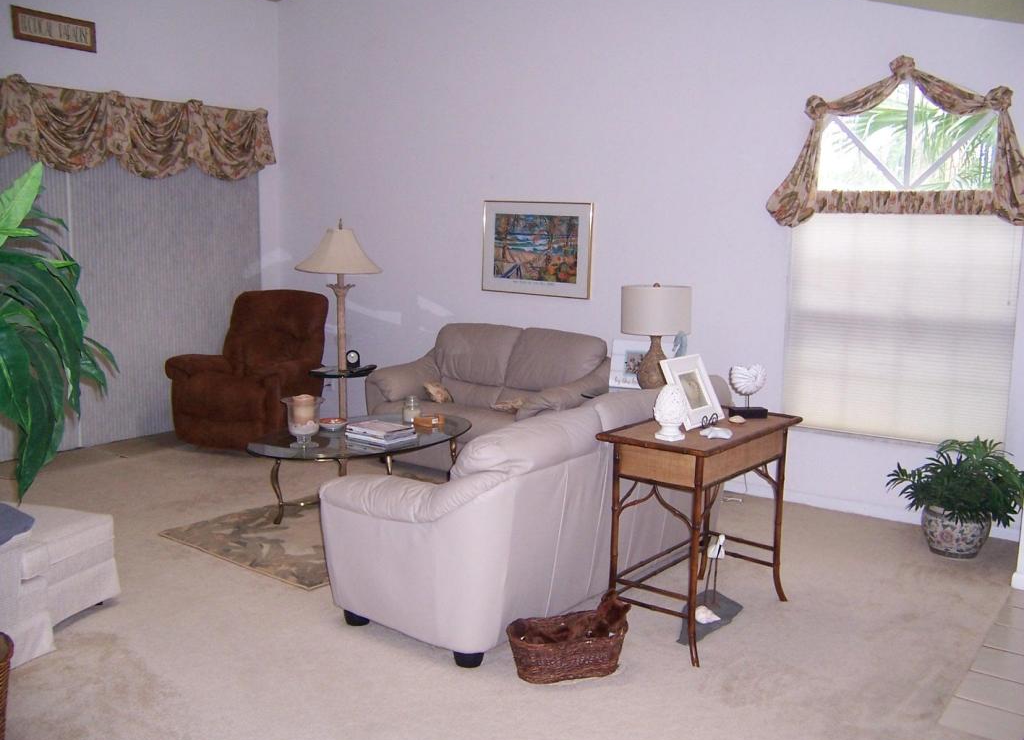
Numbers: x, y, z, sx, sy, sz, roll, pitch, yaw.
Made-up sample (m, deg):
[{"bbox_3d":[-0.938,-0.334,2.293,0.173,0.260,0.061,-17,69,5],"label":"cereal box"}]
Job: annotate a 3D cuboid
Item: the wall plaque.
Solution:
[{"bbox_3d":[-2.852,-2.131,6.115,0.020,0.189,0.548,7,10,34],"label":"wall plaque"}]

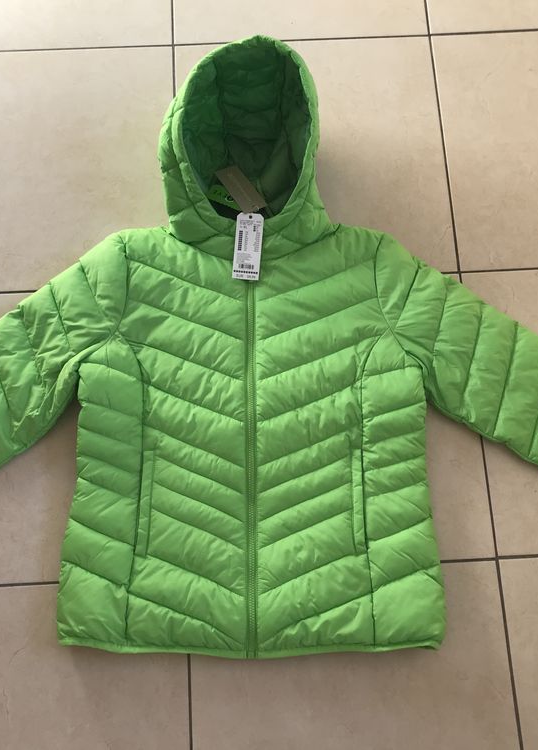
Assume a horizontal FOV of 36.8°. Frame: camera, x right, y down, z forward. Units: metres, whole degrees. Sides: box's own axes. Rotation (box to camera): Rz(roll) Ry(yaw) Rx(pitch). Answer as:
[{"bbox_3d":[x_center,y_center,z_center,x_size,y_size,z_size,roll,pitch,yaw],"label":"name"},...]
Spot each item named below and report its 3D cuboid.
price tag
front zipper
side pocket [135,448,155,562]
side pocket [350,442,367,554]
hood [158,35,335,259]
[{"bbox_3d":[-0.031,-0.196,1.230,0.040,0.004,0.110,4,74,1],"label":"price tag"},{"bbox_3d":[-0.026,0.113,1.176,0.020,0.015,0.565,0,74,0],"label":"front zipper"},{"bbox_3d":[-0.174,0.181,1.145,0.020,0.015,0.151,3,74,1],"label":"side pocket"},{"bbox_3d":[0.126,0.178,1.148,0.020,0.015,0.147,-1,74,-1],"label":"side pocket"},{"bbox_3d":[-0.034,-0.350,1.263,0.275,0.170,0.350,0,74,0],"label":"hood"}]

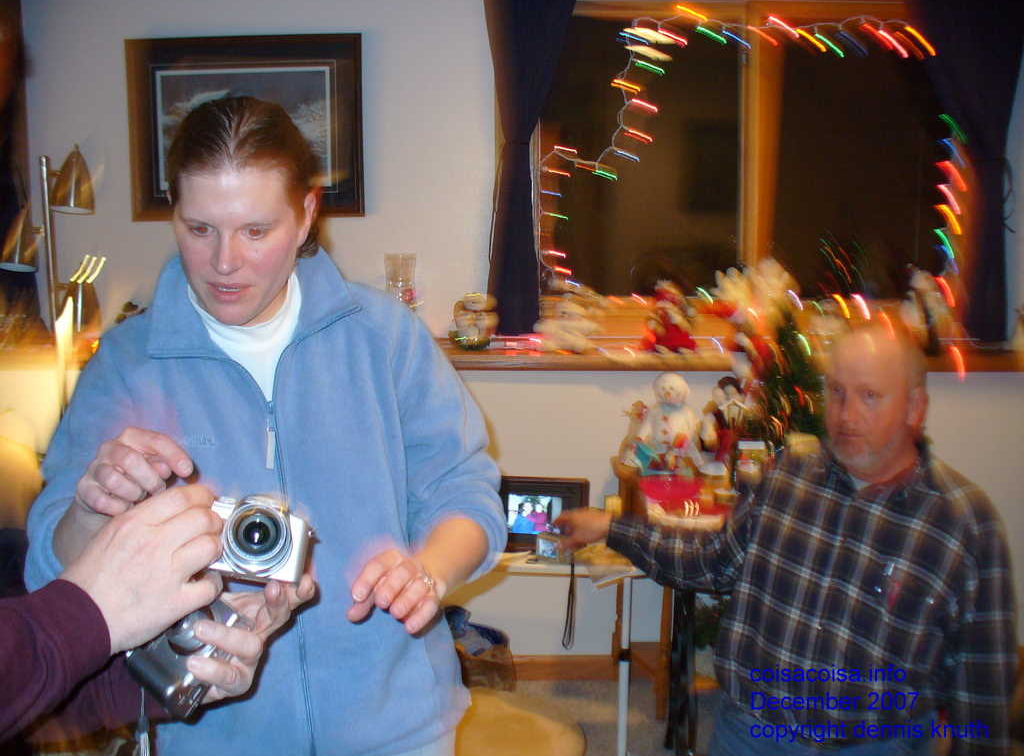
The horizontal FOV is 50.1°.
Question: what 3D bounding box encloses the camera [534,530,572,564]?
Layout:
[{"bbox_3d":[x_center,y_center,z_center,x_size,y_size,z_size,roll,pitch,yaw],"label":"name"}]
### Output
[{"bbox_3d":[0.094,0.373,2.400,0.090,0.058,0.027,9,11,17],"label":"camera"}]

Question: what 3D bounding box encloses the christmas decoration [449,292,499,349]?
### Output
[{"bbox_3d":[-0.118,-0.173,3.345,0.145,0.170,0.120,1,9,5],"label":"christmas decoration"}]

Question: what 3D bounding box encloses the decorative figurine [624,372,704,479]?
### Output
[{"bbox_3d":[0.432,0.133,3.141,0.220,0.295,0.180,2,9,10],"label":"decorative figurine"}]

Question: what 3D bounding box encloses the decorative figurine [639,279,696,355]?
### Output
[{"bbox_3d":[0.482,-0.190,3.373,0.175,0.225,0.145,2,9,15],"label":"decorative figurine"}]

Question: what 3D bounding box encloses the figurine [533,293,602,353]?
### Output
[{"bbox_3d":[0.171,-0.171,3.365,0.200,0.175,0.140,2,9,15],"label":"figurine"}]

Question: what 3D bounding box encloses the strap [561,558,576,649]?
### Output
[{"bbox_3d":[0.124,0.494,2.400,0.034,0.205,0.016,0,9,0],"label":"strap"}]

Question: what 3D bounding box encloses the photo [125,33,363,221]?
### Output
[{"bbox_3d":[-0.848,-0.797,3.478,0.745,0.565,0.030,0,9,0],"label":"photo"}]

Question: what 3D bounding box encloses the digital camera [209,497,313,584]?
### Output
[{"bbox_3d":[-0.229,0.145,0.980,0.097,0.068,0.055,10,-18,-5],"label":"digital camera"}]

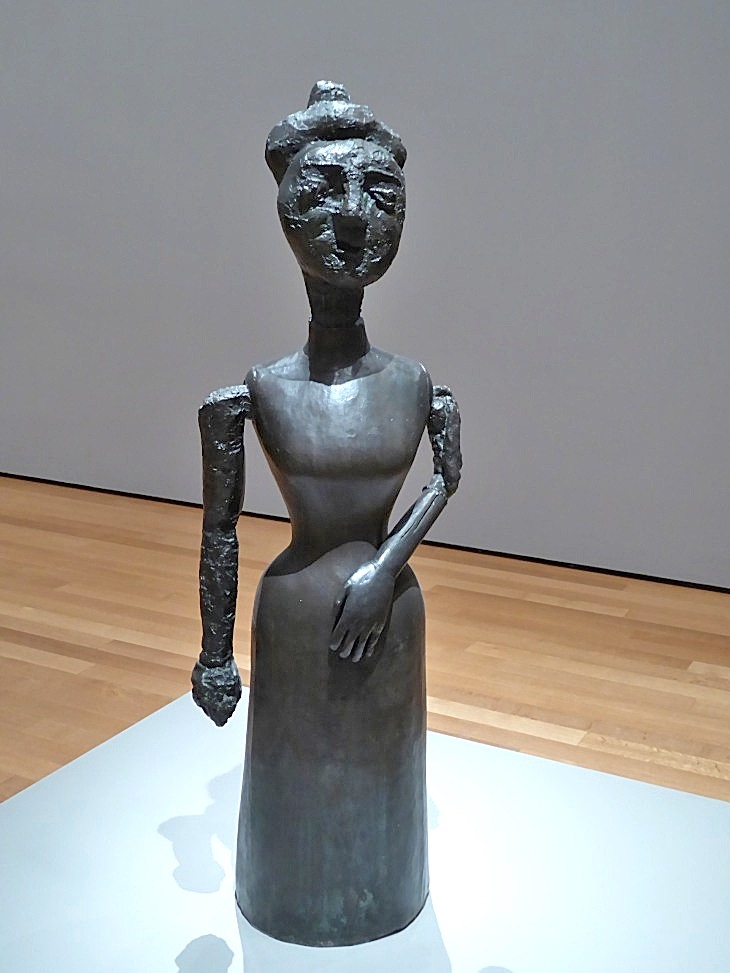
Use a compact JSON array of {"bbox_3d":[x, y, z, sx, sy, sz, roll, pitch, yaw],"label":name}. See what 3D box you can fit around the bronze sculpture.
[{"bbox_3d":[-0.079,0.061,2.491,0.530,1.613,0.450,-1,14,-6],"label":"bronze sculpture"}]

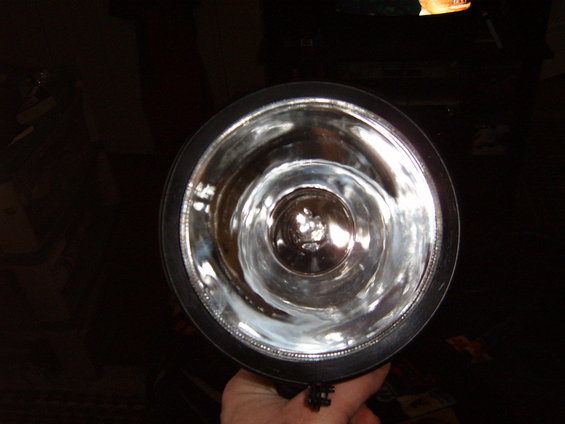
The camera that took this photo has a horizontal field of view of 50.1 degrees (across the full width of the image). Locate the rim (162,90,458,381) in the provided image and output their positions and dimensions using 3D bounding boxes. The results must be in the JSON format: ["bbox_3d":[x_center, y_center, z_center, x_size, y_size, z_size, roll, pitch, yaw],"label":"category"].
[{"bbox_3d":[0.017,0.013,0.352,0.161,0.161,0.065,0,-2,5],"label":"rim"}]

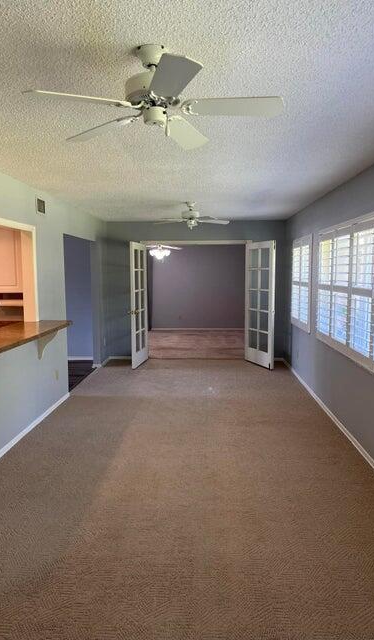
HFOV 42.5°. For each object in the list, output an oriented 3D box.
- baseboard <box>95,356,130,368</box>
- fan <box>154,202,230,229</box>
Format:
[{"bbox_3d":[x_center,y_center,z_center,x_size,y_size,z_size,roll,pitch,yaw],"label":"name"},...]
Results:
[{"bbox_3d":[-1.240,0.726,8.372,0.629,0.080,0.782,0,6,3],"label":"baseboard"},{"bbox_3d":[0.058,-1.325,6.110,0.995,0.331,0.995,0,6,3],"label":"fan"}]

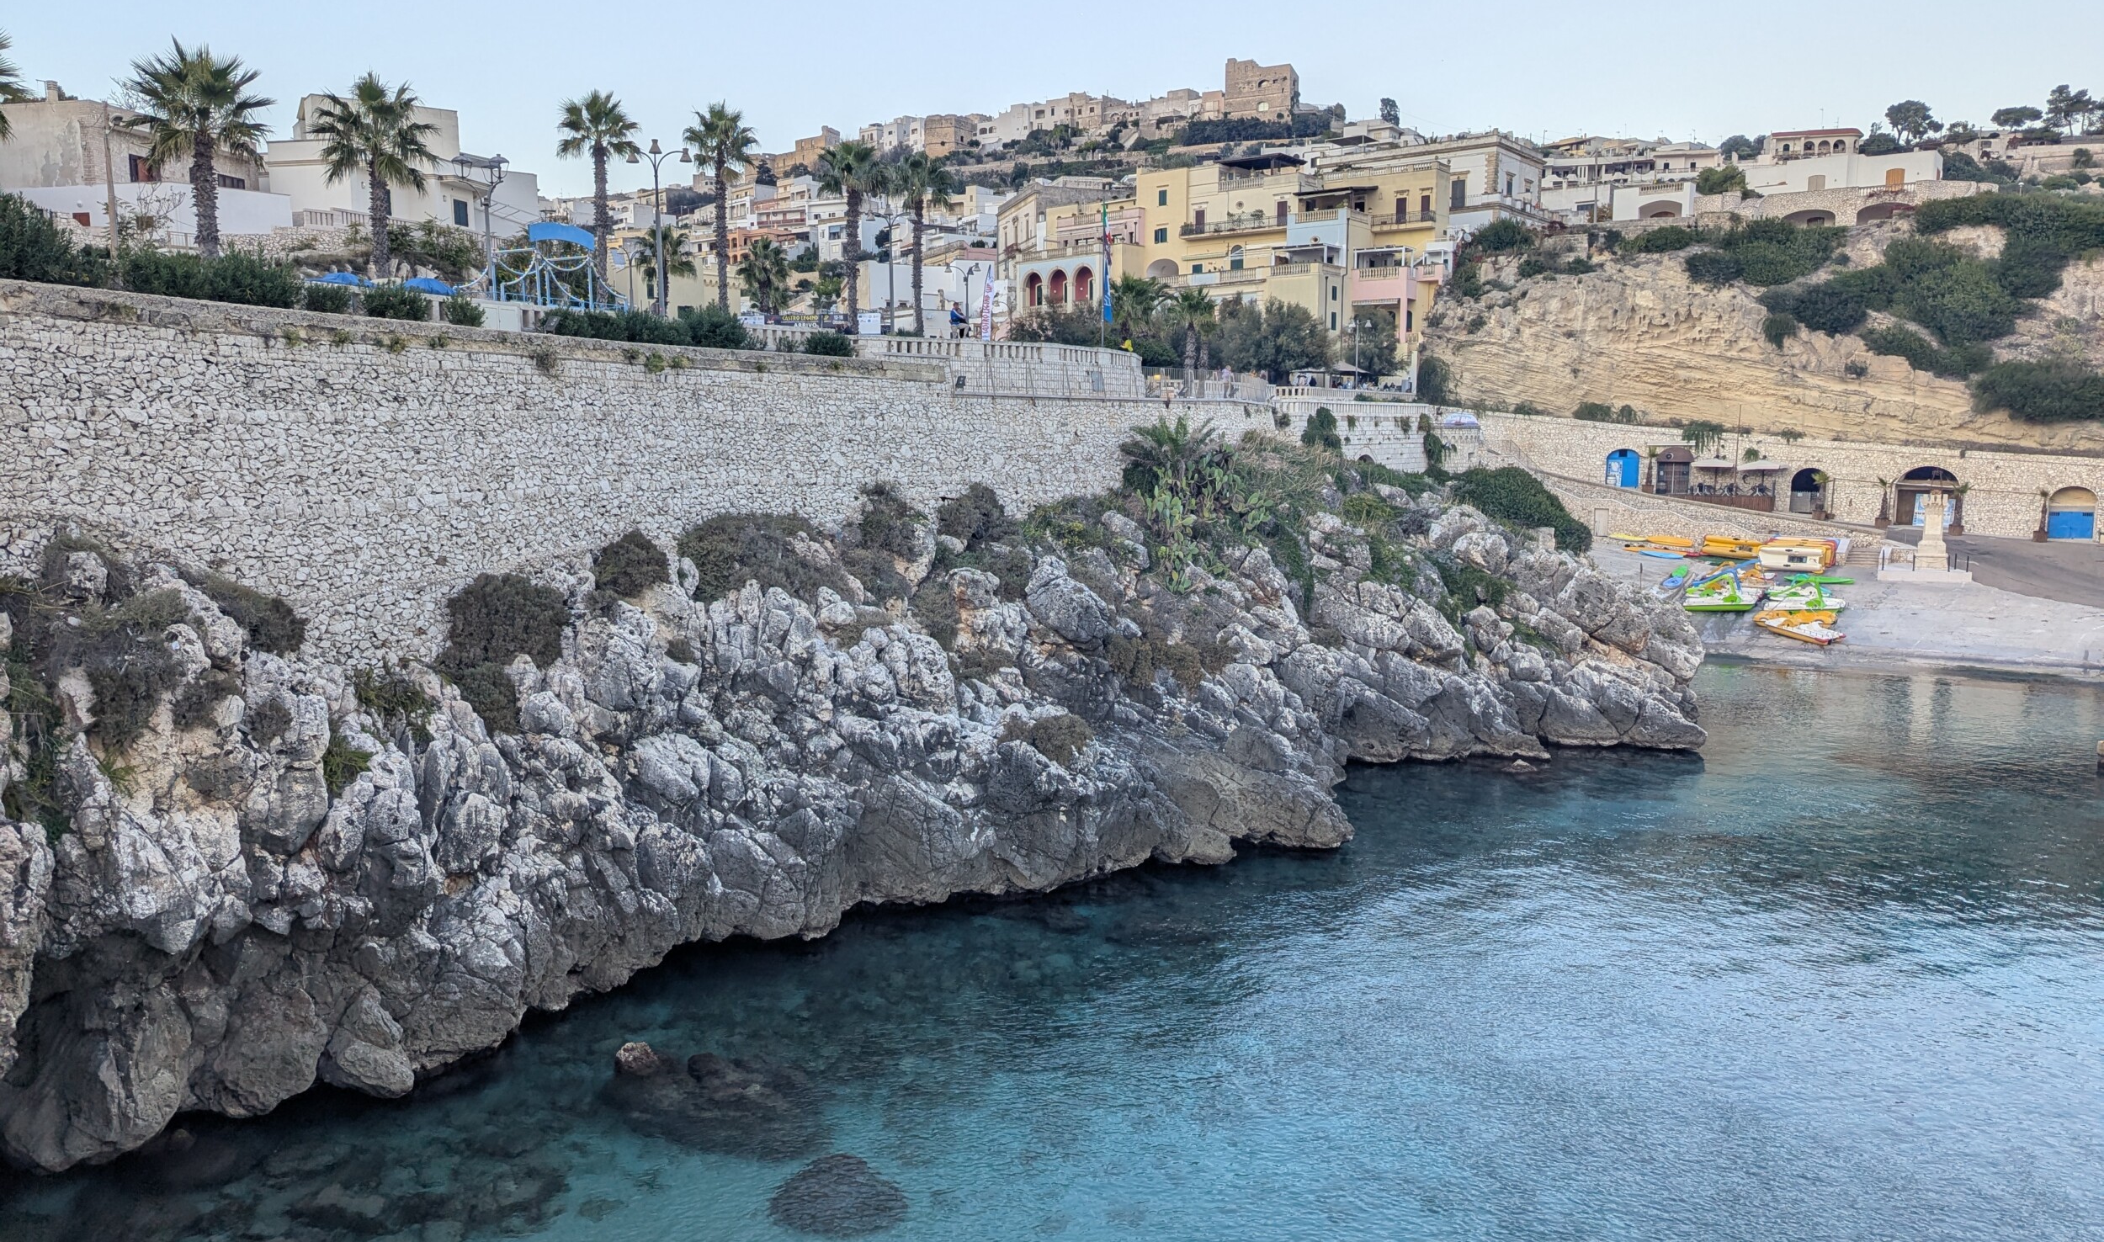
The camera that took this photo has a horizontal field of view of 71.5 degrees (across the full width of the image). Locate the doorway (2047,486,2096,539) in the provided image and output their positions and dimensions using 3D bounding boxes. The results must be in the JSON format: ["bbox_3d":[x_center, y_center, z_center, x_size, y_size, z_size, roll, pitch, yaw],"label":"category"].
[{"bbox_3d":[61.586,-6.471,88.285,2.500,3.270,0.600,2,9,17],"label":"doorway"}]

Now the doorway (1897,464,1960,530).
[{"bbox_3d":[54.436,-7.677,90.832,3.500,3.860,0.700,2,9,17],"label":"doorway"}]

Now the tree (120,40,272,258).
[{"bbox_3d":[-20.794,-11.228,35.505,3.200,5.430,3.200,0,9,0],"label":"tree"}]

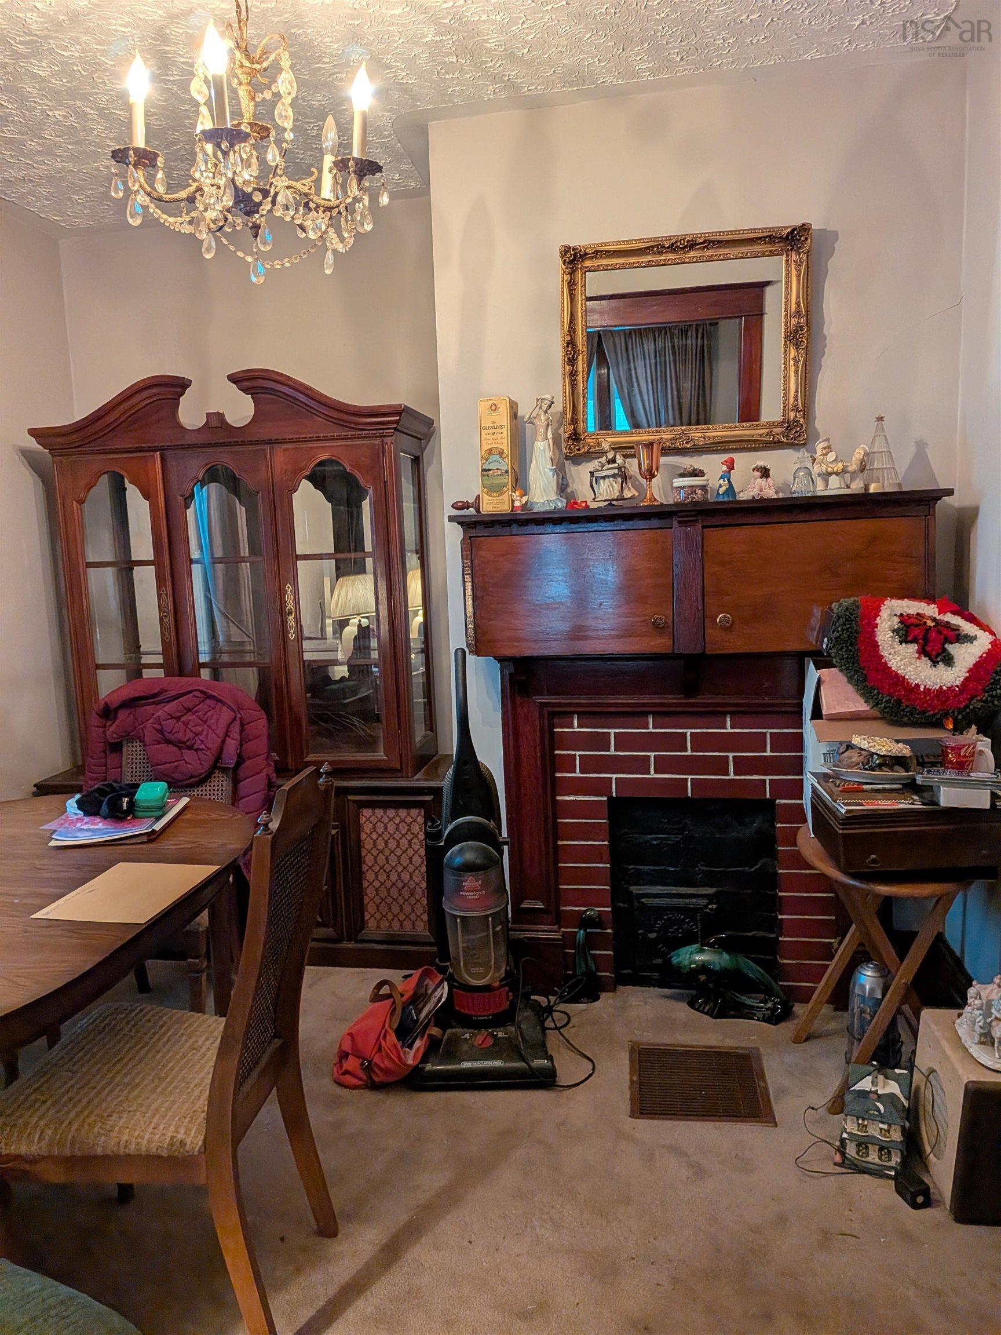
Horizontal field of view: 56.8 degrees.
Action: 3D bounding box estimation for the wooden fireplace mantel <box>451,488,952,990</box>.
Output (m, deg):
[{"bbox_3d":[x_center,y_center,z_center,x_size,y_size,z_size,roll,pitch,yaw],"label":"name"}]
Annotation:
[{"bbox_3d":[0.539,0.273,2.609,1.277,1.440,0.260,-1,7,11],"label":"wooden fireplace mantel"}]

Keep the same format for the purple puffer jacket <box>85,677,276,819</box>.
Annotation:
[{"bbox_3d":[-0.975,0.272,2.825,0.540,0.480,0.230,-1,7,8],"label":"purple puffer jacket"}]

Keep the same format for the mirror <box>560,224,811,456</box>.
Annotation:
[{"bbox_3d":[0.480,-0.842,2.421,0.620,0.527,0.050,-1,12,9],"label":"mirror"}]

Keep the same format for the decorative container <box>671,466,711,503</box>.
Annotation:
[{"bbox_3d":[0.500,-0.479,2.424,0.094,0.102,0.094,-1,8,9],"label":"decorative container"}]

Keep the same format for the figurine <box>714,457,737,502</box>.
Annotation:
[{"bbox_3d":[0.601,-0.501,2.475,0.060,0.124,0.055,-7,9,-36],"label":"figurine"}]

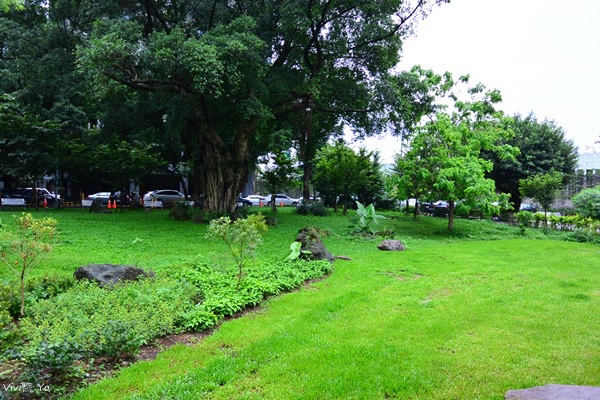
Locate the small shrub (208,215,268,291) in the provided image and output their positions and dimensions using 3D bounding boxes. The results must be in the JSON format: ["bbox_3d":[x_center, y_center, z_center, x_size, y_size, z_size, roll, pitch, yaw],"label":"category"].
[{"bbox_3d":[-0.986,0.813,7.100,0.978,1.231,0.900,0,1,0],"label":"small shrub"}]

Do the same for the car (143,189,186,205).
[{"bbox_3d":[-12.709,-0.191,43.000,4.500,1.520,1.780,1,1,-35],"label":"car"}]

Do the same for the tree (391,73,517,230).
[{"bbox_3d":[6.208,-1.962,18.200,5.096,6.390,4.700,0,1,0],"label":"tree"}]

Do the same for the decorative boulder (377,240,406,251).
[{"bbox_3d":[2.664,1.325,13.100,0.860,0.300,0.600,2,1,0],"label":"decorative boulder"}]

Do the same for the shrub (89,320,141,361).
[{"bbox_3d":[-1.731,1.311,4.200,0.485,0.373,0.450,0,1,0],"label":"shrub"}]

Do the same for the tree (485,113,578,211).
[{"bbox_3d":[21.607,-3.407,42.000,9.000,9.500,8.500,2,1,27],"label":"tree"}]

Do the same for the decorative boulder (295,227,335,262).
[{"bbox_3d":[0.338,1.038,10.500,0.930,0.850,0.750,2,1,0],"label":"decorative boulder"}]

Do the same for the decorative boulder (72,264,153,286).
[{"bbox_3d":[-3.009,1.249,7.300,1.298,0.406,0.800,0,1,0],"label":"decorative boulder"}]

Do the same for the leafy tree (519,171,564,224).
[{"bbox_3d":[10.894,-0.068,20.300,2.075,2.526,2.000,0,1,0],"label":"leafy tree"}]

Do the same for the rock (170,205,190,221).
[{"bbox_3d":[-6.506,0.681,24.500,1.050,0.880,0.900,2,1,0],"label":"rock"}]

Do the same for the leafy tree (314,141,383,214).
[{"bbox_3d":[2.997,-1.369,29.000,4.382,4.672,4.200,0,1,0],"label":"leafy tree"}]

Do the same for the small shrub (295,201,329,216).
[{"bbox_3d":[0.792,0.586,31.000,2.300,1.100,1.900,2,1,0],"label":"small shrub"}]

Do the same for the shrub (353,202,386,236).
[{"bbox_3d":[2.507,0.622,16.000,1.138,1.209,1.050,0,1,0],"label":"shrub"}]

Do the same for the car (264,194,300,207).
[{"bbox_3d":[-1.983,0.074,51.000,4.450,1.450,1.800,0,1,-7],"label":"car"}]

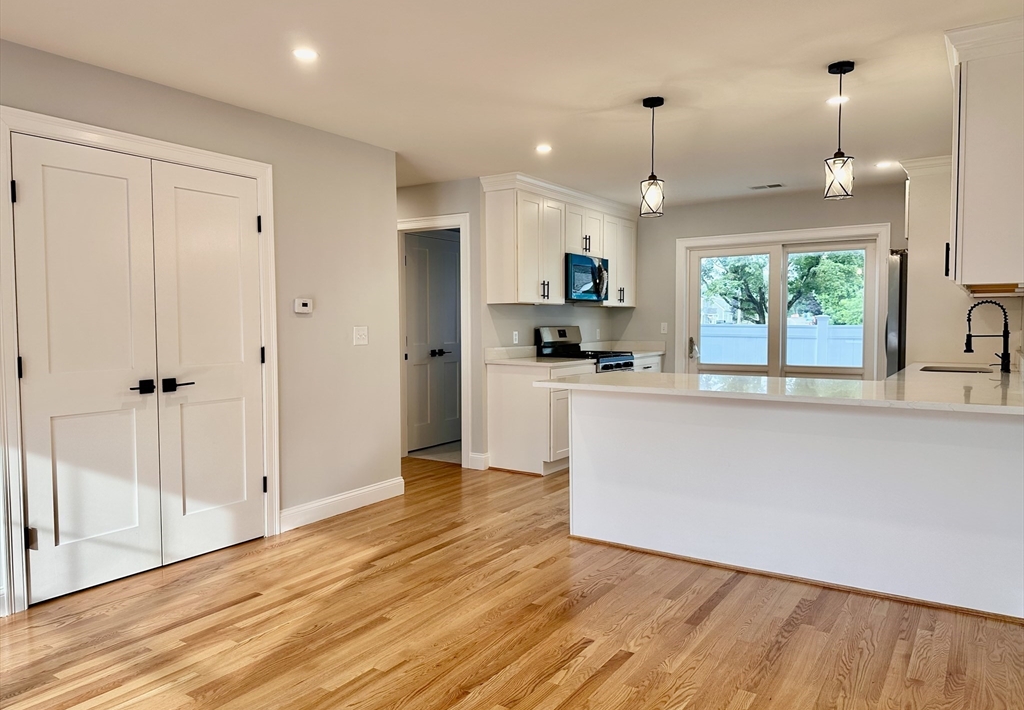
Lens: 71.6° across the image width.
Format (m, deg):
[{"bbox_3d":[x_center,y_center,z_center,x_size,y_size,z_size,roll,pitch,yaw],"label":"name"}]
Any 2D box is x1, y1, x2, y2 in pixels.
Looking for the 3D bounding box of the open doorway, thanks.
[{"bbox_3d":[-0.693,-0.123,6.256,0.902,2.148,0.140,1,3,34],"label":"open doorway"}]

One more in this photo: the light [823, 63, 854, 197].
[{"bbox_3d":[1.554,-1.051,3.368,0.140,0.624,0.140,1,3,34],"label":"light"}]

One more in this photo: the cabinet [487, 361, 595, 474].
[{"bbox_3d":[0.261,0.513,6.109,0.631,0.875,0.757,1,3,34],"label":"cabinet"}]

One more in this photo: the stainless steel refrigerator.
[{"bbox_3d":[3.452,0.071,5.635,0.812,1.754,0.907,1,3,34],"label":"stainless steel refrigerator"}]

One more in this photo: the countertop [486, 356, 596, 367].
[{"bbox_3d":[0.256,0.064,6.081,0.638,0.034,0.782,1,3,34],"label":"countertop"}]

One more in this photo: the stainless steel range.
[{"bbox_3d":[0.720,0.329,6.711,0.698,1.183,0.757,1,3,34],"label":"stainless steel range"}]

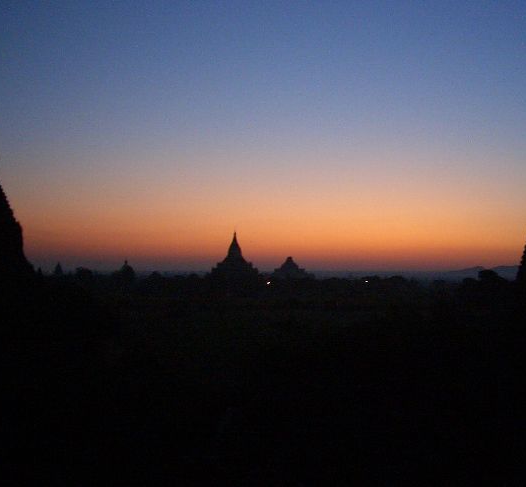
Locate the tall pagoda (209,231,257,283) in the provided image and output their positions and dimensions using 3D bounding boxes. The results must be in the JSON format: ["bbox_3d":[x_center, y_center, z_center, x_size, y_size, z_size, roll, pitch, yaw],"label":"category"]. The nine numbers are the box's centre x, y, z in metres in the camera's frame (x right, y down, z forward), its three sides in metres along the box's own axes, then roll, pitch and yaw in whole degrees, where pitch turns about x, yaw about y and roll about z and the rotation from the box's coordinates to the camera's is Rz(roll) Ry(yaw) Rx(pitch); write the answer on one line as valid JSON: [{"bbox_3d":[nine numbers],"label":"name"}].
[{"bbox_3d":[-25.571,14.930,598.898,42.000,50.000,44.000,-1,-3,26],"label":"tall pagoda"}]

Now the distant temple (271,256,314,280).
[{"bbox_3d":[62.900,54.271,1448.920,75.000,49.000,75.000,-1,-3,26],"label":"distant temple"}]

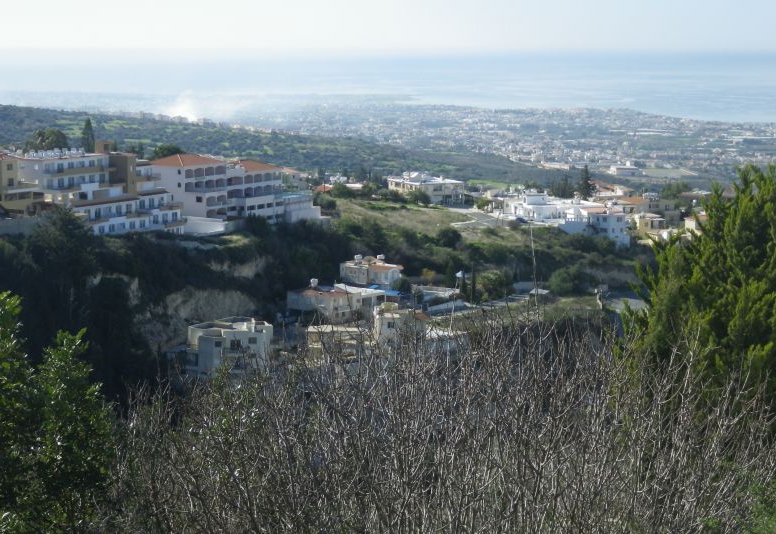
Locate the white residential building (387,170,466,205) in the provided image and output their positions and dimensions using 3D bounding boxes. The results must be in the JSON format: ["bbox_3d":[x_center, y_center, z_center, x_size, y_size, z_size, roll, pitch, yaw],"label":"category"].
[{"bbox_3d":[10.156,-21.197,425.876,14.469,8.200,15.975,-5,10,-34],"label":"white residential building"}]

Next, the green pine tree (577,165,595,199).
[{"bbox_3d":[58.446,-24.507,460.842,5.303,11.500,5.303,0,8,0],"label":"green pine tree"}]

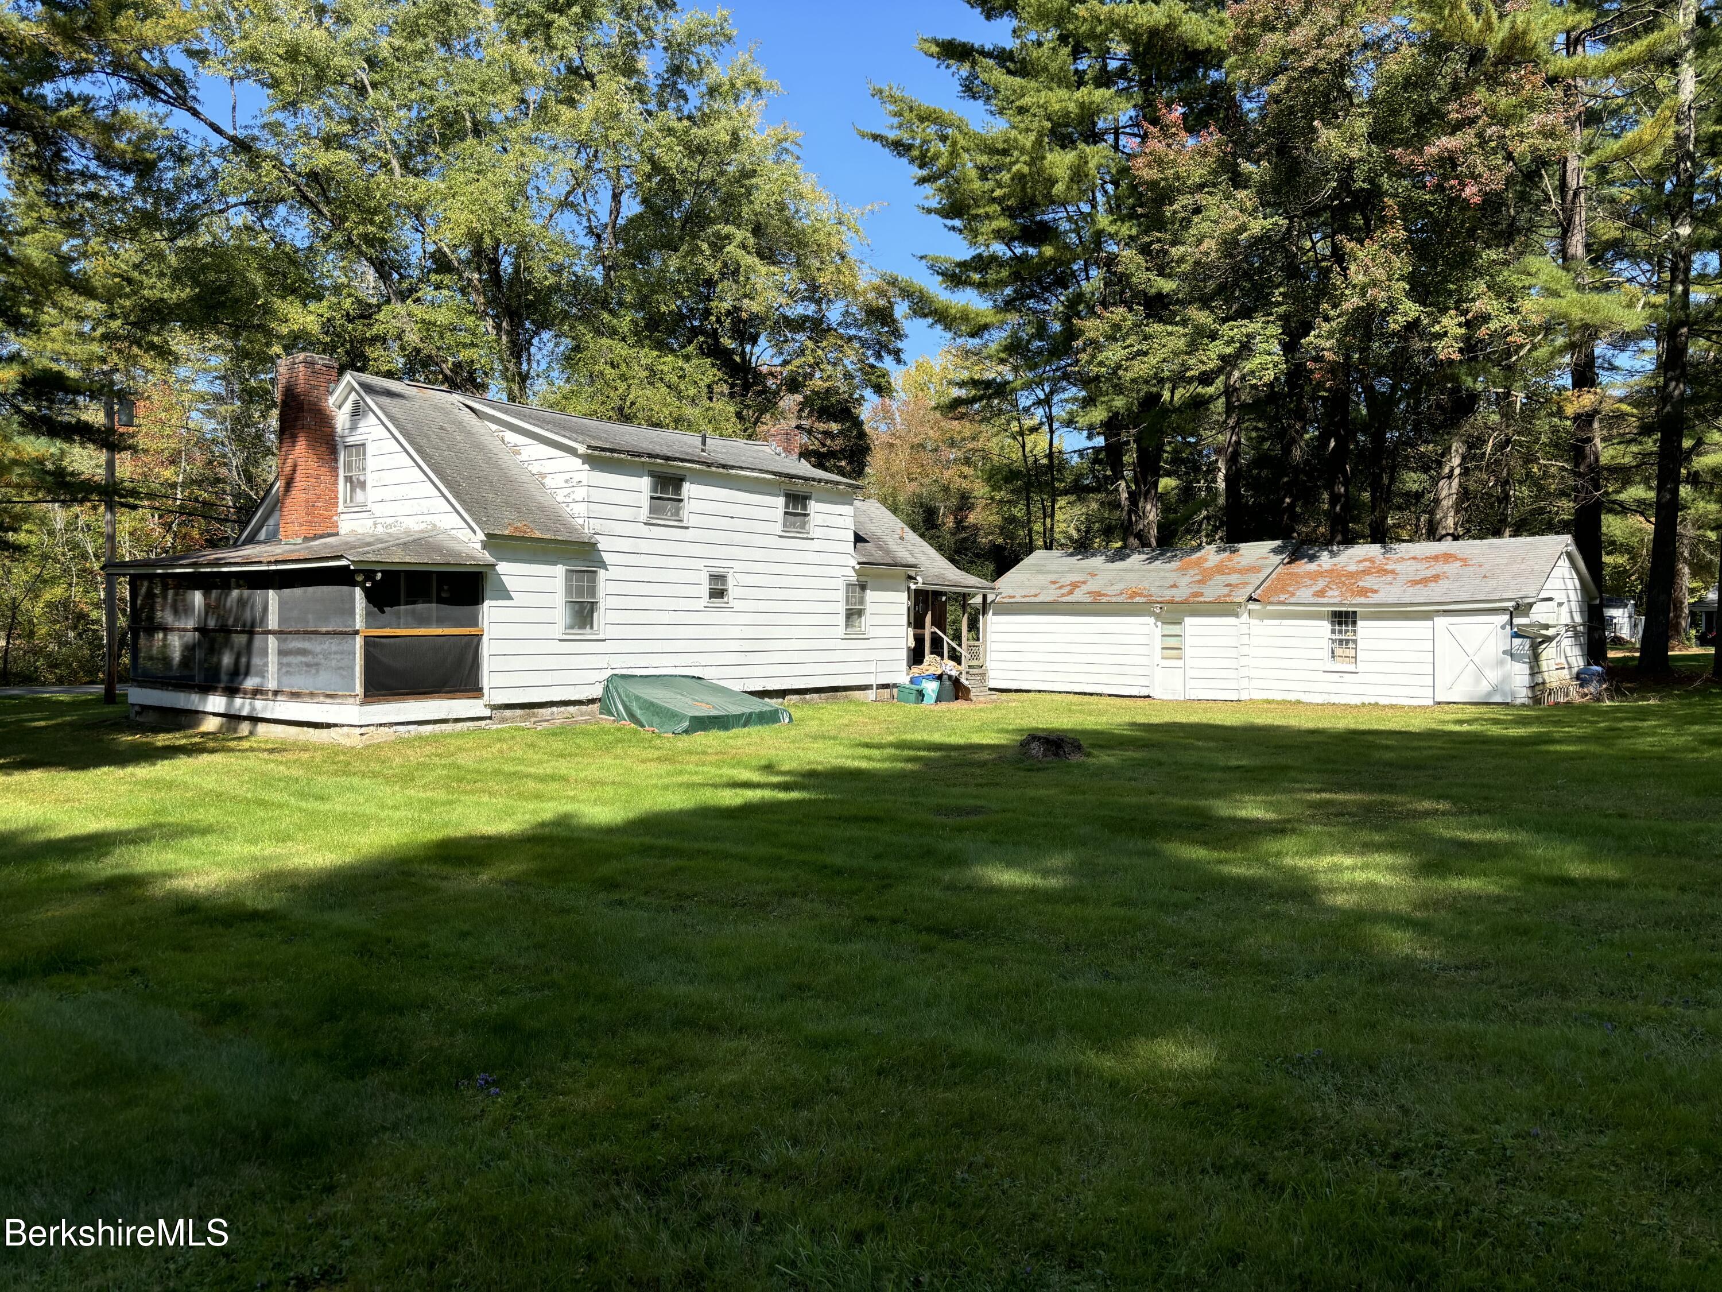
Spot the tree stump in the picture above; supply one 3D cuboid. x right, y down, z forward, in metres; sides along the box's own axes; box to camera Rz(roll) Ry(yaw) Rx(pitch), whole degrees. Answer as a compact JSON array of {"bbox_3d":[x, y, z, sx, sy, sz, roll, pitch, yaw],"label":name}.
[{"bbox_3d":[2.417,1.253,16.326,0.760,0.280,0.680,1,1,0],"label":"tree stump"}]

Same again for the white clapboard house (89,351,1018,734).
[{"bbox_3d":[-4.861,-1.927,27.535,8.080,6.320,17.780,1,1,37],"label":"white clapboard house"}]

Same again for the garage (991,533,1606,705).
[{"bbox_3d":[10.207,-0.672,33.387,14.600,4.000,5.000,2,1,43],"label":"garage"}]

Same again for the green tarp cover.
[{"bbox_3d":[-2.858,0.973,22.674,1.900,0.900,2.600,1,1,37],"label":"green tarp cover"}]

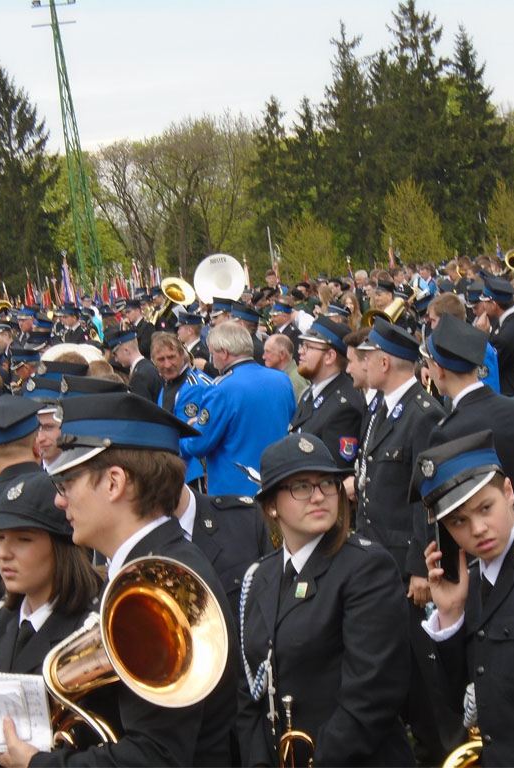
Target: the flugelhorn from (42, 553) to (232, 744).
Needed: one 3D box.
[{"bbox_3d":[-0.230,0.505,3.901,0.280,0.340,0.350,-9,-16,-43],"label":"flugelhorn"}]

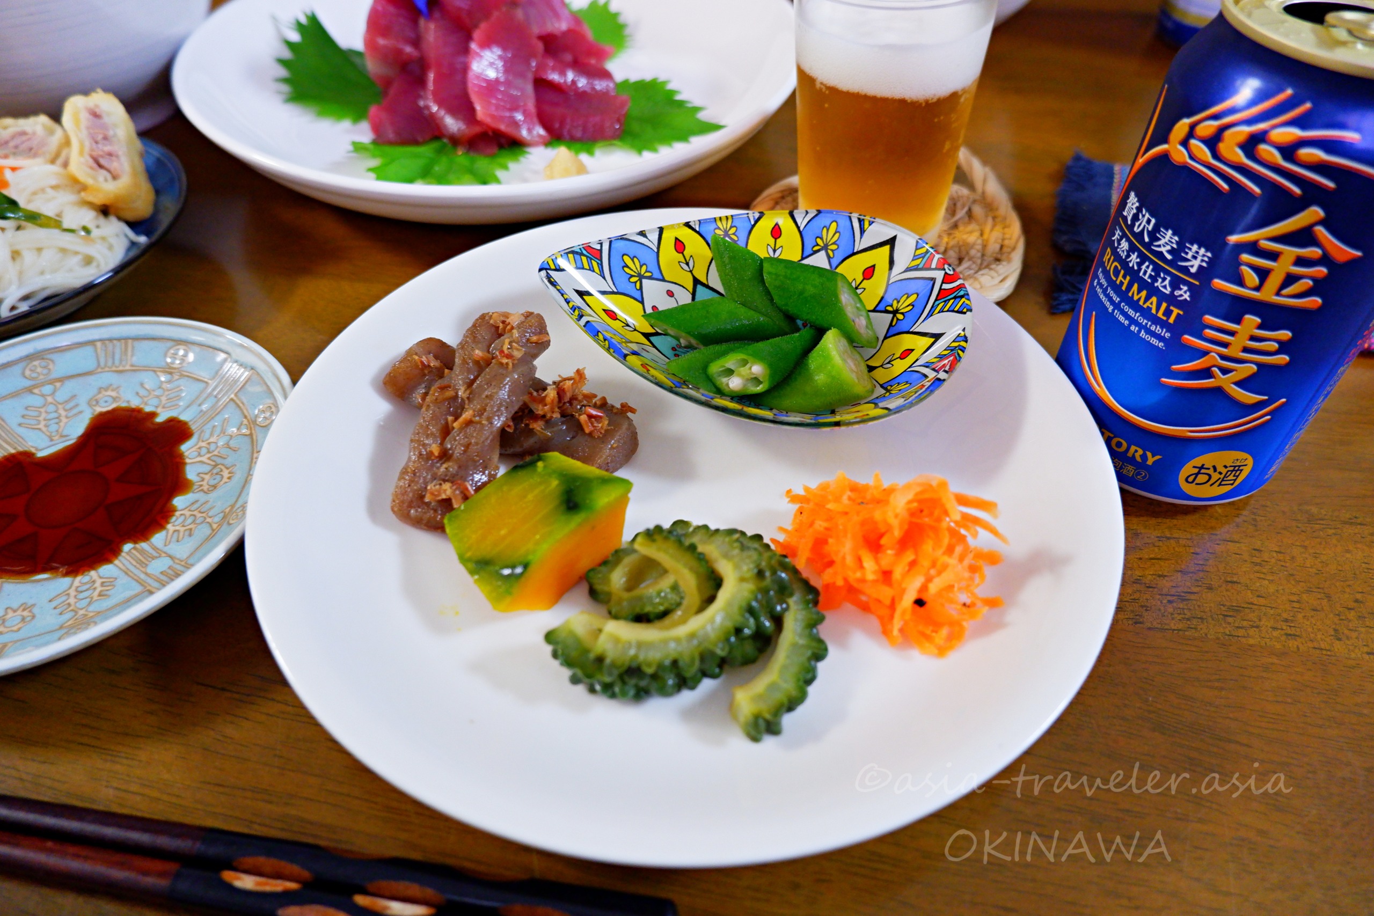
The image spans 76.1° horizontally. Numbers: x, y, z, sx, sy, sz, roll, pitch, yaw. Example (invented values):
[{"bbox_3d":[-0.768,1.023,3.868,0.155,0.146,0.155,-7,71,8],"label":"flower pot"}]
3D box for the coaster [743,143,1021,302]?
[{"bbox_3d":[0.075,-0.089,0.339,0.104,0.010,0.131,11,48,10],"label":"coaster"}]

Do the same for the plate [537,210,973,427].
[{"bbox_3d":[0.018,-0.037,0.267,0.129,0.029,0.100,6,47,6],"label":"plate"}]

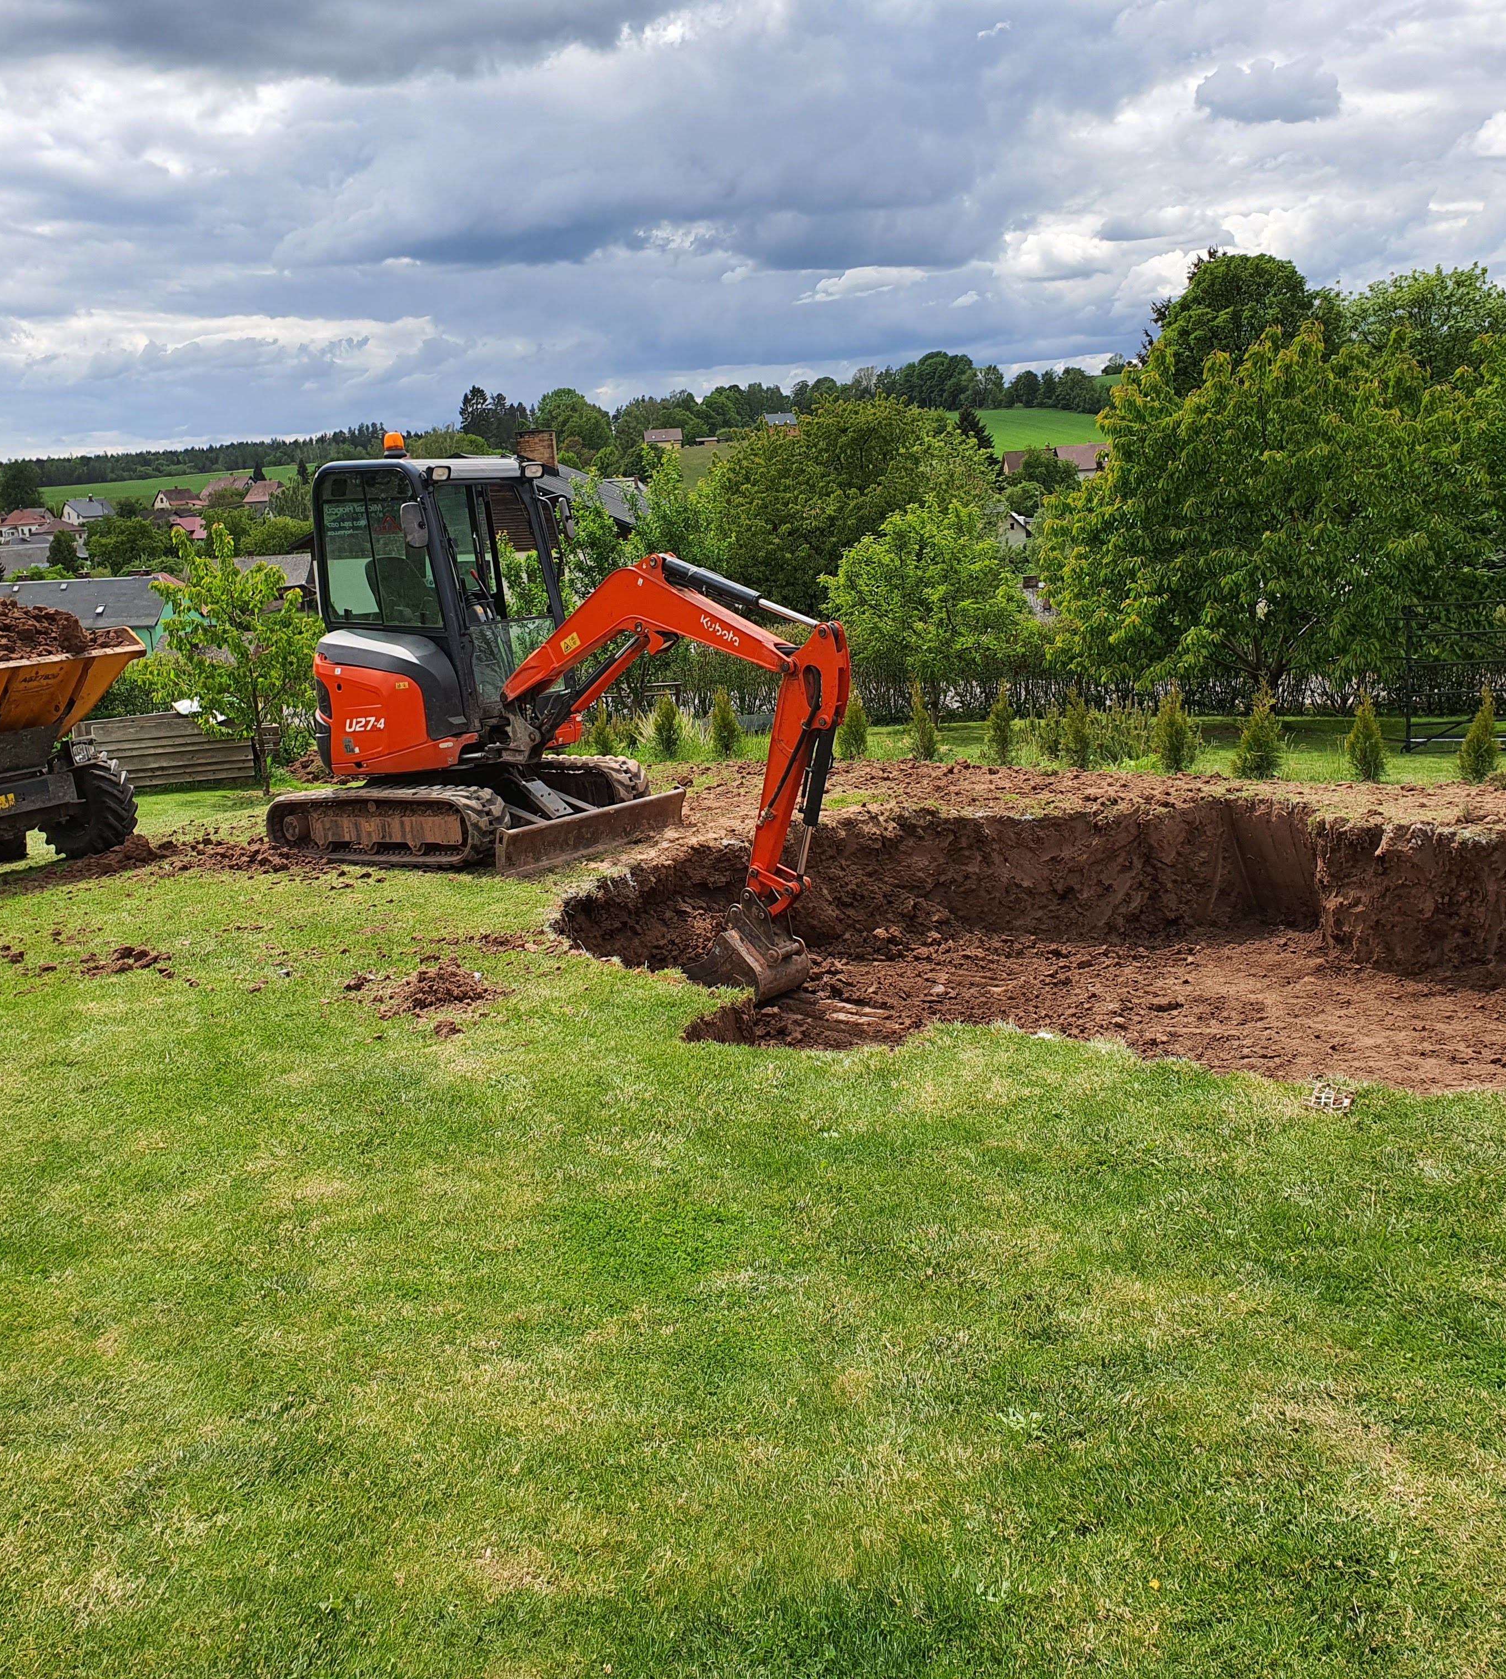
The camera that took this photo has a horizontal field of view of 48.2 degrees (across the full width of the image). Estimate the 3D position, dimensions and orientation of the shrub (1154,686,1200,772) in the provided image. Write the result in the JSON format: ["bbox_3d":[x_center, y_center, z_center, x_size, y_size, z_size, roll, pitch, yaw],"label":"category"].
[{"bbox_3d":[2.921,-0.771,11.578,0.311,0.590,0.311,-4,10,0],"label":"shrub"}]

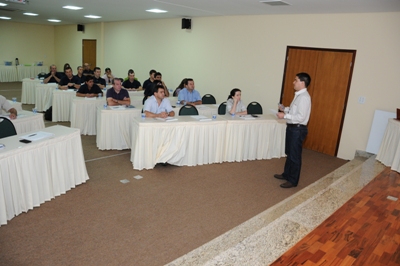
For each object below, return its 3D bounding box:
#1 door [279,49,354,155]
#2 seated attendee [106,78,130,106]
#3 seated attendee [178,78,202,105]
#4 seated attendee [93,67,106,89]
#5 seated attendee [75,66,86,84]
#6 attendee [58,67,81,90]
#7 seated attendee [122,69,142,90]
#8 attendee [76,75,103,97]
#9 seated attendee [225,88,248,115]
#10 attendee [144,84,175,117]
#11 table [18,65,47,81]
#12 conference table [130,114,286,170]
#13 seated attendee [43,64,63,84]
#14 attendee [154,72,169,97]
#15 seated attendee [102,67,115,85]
[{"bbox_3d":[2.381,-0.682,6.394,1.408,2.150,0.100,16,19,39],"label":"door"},{"bbox_3d":[-1.705,-0.469,6.179,0.560,1.280,0.750,-3,17,-21],"label":"seated attendee"},{"bbox_3d":[-0.206,-0.536,6.707,0.560,1.290,0.750,-4,17,-23],"label":"seated attendee"},{"bbox_3d":[-2.814,-1.140,8.314,0.550,1.280,0.750,-3,17,-21],"label":"seated attendee"},{"bbox_3d":[-3.821,-1.488,9.675,0.550,1.276,0.750,-3,16,-22],"label":"seated attendee"},{"bbox_3d":[-3.446,-1.061,7.905,0.570,1.280,0.750,-2,17,-18],"label":"attendee"},{"bbox_3d":[-2.047,-1.233,9.055,0.600,1.316,0.780,-2,16,-20],"label":"seated attendee"},{"bbox_3d":[-2.517,-0.699,6.933,0.600,1.220,0.780,-4,17,-23],"label":"attendee"},{"bbox_3d":[0.672,-0.240,5.917,0.500,1.250,0.720,-7,19,-32],"label":"seated attendee"},{"bbox_3d":[-0.792,-0.241,5.667,0.600,1.289,0.800,-3,16,-22],"label":"attendee"},{"bbox_3d":[-7.740,-2.693,13.769,1.350,0.750,0.550,-12,22,-43],"label":"table"},{"bbox_3d":[0.342,0.101,5.547,2.950,0.770,0.550,-2,17,-18],"label":"conference table"},{"bbox_3d":[-4.613,-1.492,9.491,0.600,1.281,0.780,-3,16,-24],"label":"seated attendee"},{"bbox_3d":[-1.163,-0.962,8.185,0.600,1.343,0.800,-1,16,-18],"label":"attendee"},{"bbox_3d":[-3.026,-1.506,9.950,0.550,1.265,0.750,-2,16,-20],"label":"seated attendee"}]

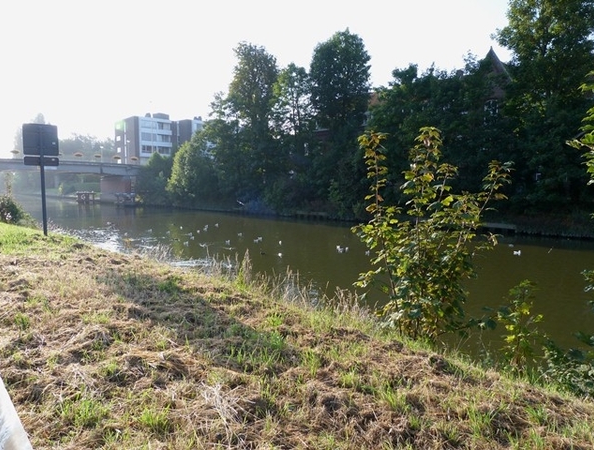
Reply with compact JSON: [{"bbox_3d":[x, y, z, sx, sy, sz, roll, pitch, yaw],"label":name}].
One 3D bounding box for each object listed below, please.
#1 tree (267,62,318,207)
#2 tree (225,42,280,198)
[{"bbox_3d":[-0.540,-10.501,52.000,5.700,17.400,5.700,0,6,0],"label":"tree"},{"bbox_3d":[-5.854,-13.615,57.000,6.800,20.500,6.800,0,6,0],"label":"tree"}]

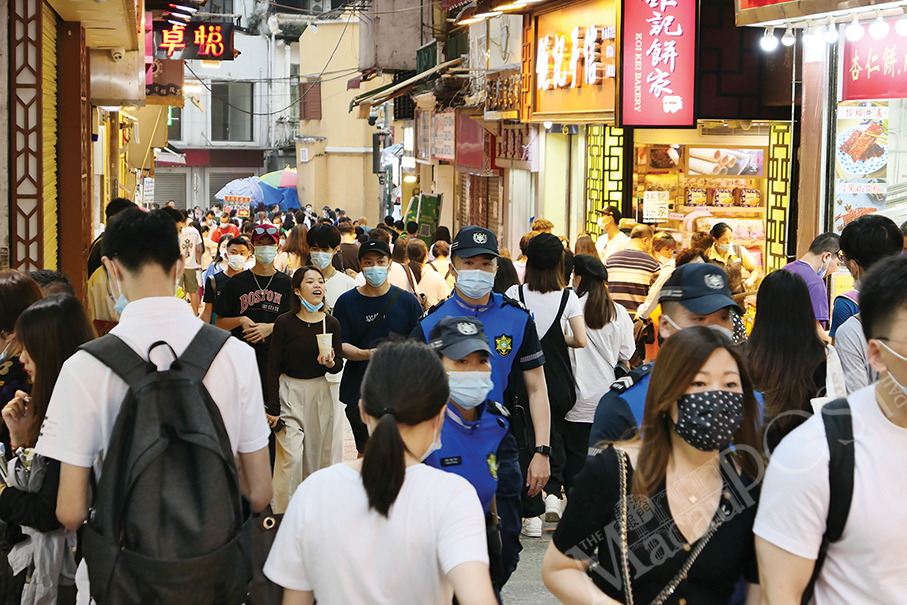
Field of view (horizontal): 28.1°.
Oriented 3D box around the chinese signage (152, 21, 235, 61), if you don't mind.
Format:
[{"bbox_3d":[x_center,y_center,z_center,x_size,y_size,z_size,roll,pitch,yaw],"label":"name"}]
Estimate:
[{"bbox_3d":[-3.583,-3.603,25.000,1.130,0.520,0.130,1,5,-3],"label":"chinese signage"}]

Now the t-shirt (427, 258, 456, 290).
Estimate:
[{"bbox_3d":[-0.100,-0.145,16.500,0.420,0.530,0.270,1,4,3],"label":"t-shirt"}]

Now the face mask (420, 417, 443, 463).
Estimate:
[{"bbox_3d":[-0.068,0.266,3.600,0.140,0.110,0.085,2,6,19],"label":"face mask"}]

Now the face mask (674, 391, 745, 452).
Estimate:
[{"bbox_3d":[0.488,0.226,3.450,0.135,0.112,0.085,0,5,-7],"label":"face mask"}]

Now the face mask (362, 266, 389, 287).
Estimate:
[{"bbox_3d":[-0.413,-0.135,9.600,0.135,0.112,0.075,1,5,-2],"label":"face mask"}]

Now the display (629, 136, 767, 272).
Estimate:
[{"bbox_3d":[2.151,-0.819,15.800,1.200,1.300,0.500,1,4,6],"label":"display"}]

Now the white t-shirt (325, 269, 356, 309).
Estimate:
[{"bbox_3d":[-0.743,0.141,10.700,0.460,0.660,0.270,1,5,-3],"label":"white t-shirt"}]

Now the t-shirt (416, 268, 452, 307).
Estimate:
[{"bbox_3d":[-0.154,0.023,14.000,0.450,0.600,0.280,2,6,14],"label":"t-shirt"}]

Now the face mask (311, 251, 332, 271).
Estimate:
[{"bbox_3d":[-0.764,-0.243,10.500,0.140,0.105,0.080,2,14,15],"label":"face mask"}]

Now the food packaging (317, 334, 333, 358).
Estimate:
[{"bbox_3d":[-0.651,0.217,9.150,0.088,0.138,0.088,0,4,-6],"label":"food packaging"}]

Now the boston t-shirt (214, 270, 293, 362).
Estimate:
[{"bbox_3d":[-1.172,0.132,10.900,0.530,0.630,0.300,1,4,3],"label":"boston t-shirt"}]

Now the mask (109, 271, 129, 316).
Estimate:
[{"bbox_3d":[-0.722,0.000,4.120,0.140,0.110,0.085,-2,-6,-22],"label":"mask"}]

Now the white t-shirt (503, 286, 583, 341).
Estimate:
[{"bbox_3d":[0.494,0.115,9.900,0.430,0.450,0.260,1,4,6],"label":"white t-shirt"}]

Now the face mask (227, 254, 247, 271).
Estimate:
[{"bbox_3d":[-1.423,-0.262,11.900,0.140,0.105,0.080,0,9,-6],"label":"face mask"}]

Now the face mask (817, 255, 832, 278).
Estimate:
[{"bbox_3d":[2.106,-0.199,10.300,0.085,0.120,0.130,-1,5,-18],"label":"face mask"}]

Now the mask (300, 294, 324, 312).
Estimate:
[{"bbox_3d":[-0.720,0.005,9.200,0.130,0.085,0.085,-1,3,-17],"label":"mask"}]

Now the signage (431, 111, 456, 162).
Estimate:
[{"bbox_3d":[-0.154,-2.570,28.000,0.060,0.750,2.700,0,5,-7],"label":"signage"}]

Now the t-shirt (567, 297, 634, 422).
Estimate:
[{"bbox_3d":[0.832,0.321,10.200,0.430,0.700,0.290,0,5,-11],"label":"t-shirt"}]

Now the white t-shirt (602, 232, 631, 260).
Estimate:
[{"bbox_3d":[1.438,-0.318,16.000,0.270,0.660,0.450,-3,6,-34],"label":"white t-shirt"}]

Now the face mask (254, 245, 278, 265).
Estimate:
[{"bbox_3d":[-1.113,-0.286,10.800,0.145,0.120,0.090,0,7,-5],"label":"face mask"}]

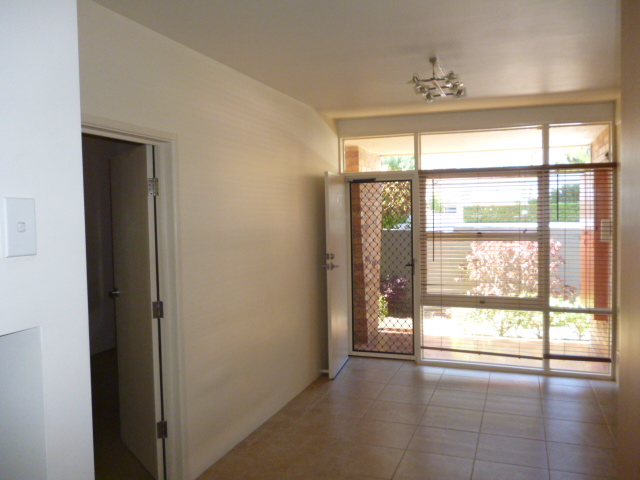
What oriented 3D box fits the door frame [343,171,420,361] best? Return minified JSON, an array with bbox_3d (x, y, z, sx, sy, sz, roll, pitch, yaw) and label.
[{"bbox_3d":[0.657,0.301,5.762,0.891,2.125,0.126,0,3,21],"label":"door frame"}]

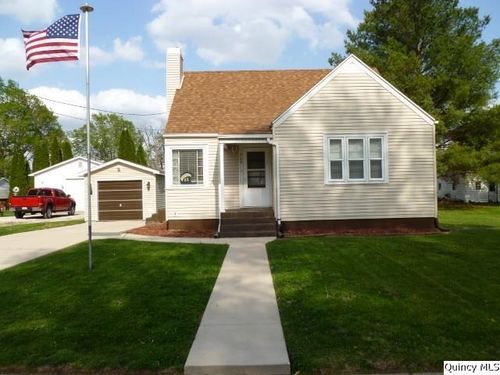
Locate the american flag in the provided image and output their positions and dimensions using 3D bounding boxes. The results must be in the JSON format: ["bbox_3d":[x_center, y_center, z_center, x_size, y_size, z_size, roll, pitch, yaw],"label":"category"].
[{"bbox_3d":[-4.035,-2.940,8.200,1.180,1.000,0.400,-1,-1,12],"label":"american flag"}]

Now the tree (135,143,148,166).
[{"bbox_3d":[-11.777,-1.296,44.034,1.700,7.100,1.700,-1,-1,0],"label":"tree"}]

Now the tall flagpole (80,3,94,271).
[{"bbox_3d":[-3.205,-0.995,8.050,0.260,5.350,0.260,-1,-1,0],"label":"tall flagpole"}]

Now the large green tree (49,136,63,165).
[{"bbox_3d":[-21.086,-1.529,44.041,1.900,7.900,1.900,-1,-1,0],"label":"large green tree"}]

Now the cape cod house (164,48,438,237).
[{"bbox_3d":[1.163,-2.083,17.140,9.000,7.300,9.800,-1,-1,0],"label":"cape cod house"}]

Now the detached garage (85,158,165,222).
[{"bbox_3d":[-6.748,0.178,24.003,4.100,3.250,6.400,-1,-1,0],"label":"detached garage"}]

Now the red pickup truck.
[{"bbox_3d":[-13.334,1.021,26.690,2.000,1.900,5.600,-1,-1,0],"label":"red pickup truck"}]

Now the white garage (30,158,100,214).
[{"bbox_3d":[-13.553,-0.055,36.211,8.000,4.400,8.600,-1,-1,0],"label":"white garage"}]

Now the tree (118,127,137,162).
[{"bbox_3d":[-13.369,-2.067,44.049,2.300,8.700,2.300,-1,-1,0],"label":"tree"}]

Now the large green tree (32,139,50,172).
[{"bbox_3d":[-22.663,-1.500,44.041,2.100,7.900,2.100,-1,-1,0],"label":"large green tree"}]

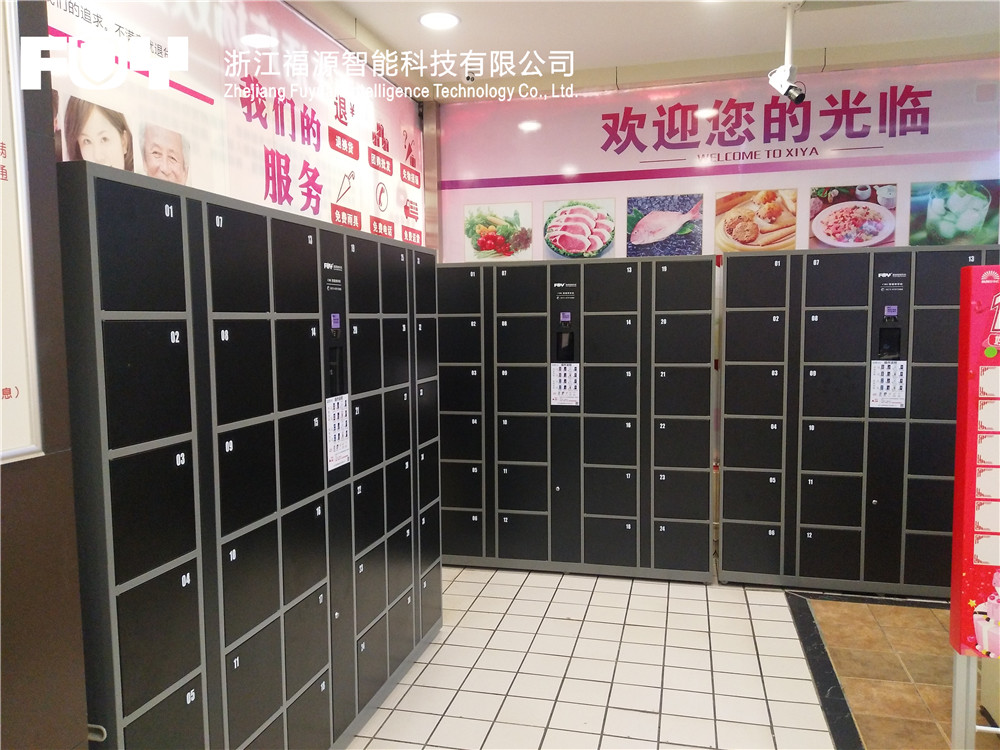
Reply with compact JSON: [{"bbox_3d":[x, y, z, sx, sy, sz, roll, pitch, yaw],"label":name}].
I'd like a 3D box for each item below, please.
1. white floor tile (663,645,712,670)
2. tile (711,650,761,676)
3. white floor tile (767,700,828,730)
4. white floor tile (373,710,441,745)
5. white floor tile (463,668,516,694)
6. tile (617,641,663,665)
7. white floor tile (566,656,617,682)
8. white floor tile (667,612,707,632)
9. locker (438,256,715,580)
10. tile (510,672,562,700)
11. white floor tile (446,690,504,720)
[{"bbox_3d":[0.831,1.256,3.326,0.195,0.010,0.195,0,5,14],"label":"white floor tile"},{"bbox_3d":[1.022,1.253,3.261,0.197,0.010,0.197,1,5,14],"label":"tile"},{"bbox_3d":[1.132,1.302,2.857,0.196,0.010,0.196,1,5,14],"label":"white floor tile"},{"bbox_3d":[-0.337,1.305,2.781,0.196,0.010,0.196,1,5,14],"label":"white floor tile"},{"bbox_3d":[-0.045,1.282,3.136,0.197,0.010,0.197,1,5,14],"label":"white floor tile"},{"bbox_3d":[0.634,1.249,3.360,0.196,0.010,0.196,1,5,14],"label":"tile"},{"bbox_3d":[0.390,1.263,3.212,0.197,0.010,0.197,0,5,14],"label":"white floor tile"},{"bbox_3d":[0.930,1.227,3.717,0.197,0.010,0.197,1,5,14],"label":"white floor tile"},{"bbox_3d":[0.431,0.242,4.509,1.630,1.818,0.460,0,5,13],"label":"locker"},{"bbox_3d":[0.150,1.284,3.087,0.197,0.010,0.197,1,5,14],"label":"tile"},{"bbox_3d":[-0.093,1.307,2.958,0.196,0.010,0.196,1,5,14],"label":"white floor tile"}]

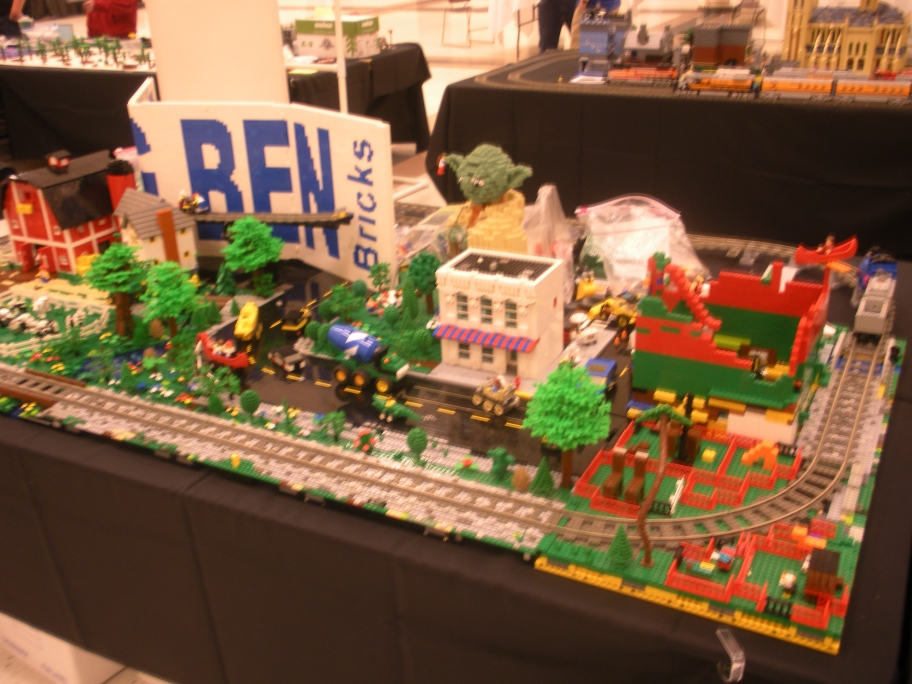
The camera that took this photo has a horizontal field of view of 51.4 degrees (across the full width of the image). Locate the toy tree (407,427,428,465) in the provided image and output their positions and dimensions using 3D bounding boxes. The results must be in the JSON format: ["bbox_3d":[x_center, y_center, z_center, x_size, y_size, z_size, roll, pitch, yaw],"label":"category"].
[{"bbox_3d":[-0.060,0.160,1.473,0.032,0.060,0.032,-2,24,1],"label":"toy tree"}]

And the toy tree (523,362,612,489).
[{"bbox_3d":[0.162,0.121,1.367,0.129,0.198,0.129,-2,24,1],"label":"toy tree"}]

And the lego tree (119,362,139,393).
[{"bbox_3d":[-0.600,0.064,1.737,0.033,0.063,0.033,10,27,26],"label":"lego tree"}]

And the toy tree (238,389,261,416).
[{"bbox_3d":[-0.352,0.106,1.619,0.030,0.061,0.030,-2,24,1],"label":"toy tree"}]

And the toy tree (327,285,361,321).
[{"bbox_3d":[-0.233,-0.082,2.005,0.062,0.074,0.058,10,27,26],"label":"toy tree"}]

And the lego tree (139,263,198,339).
[{"bbox_3d":[-0.595,-0.084,1.954,0.118,0.150,0.114,10,27,26],"label":"lego tree"}]

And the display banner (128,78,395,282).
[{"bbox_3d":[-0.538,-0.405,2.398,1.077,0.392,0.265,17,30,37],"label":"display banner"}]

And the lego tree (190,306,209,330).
[{"bbox_3d":[-0.541,-0.053,1.994,0.035,0.057,0.035,10,27,26],"label":"lego tree"}]

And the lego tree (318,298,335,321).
[{"bbox_3d":[-0.269,-0.059,1.989,0.031,0.061,0.031,-2,24,1],"label":"lego tree"}]

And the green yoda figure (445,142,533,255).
[{"bbox_3d":[0.073,-0.244,2.026,0.215,0.353,0.180,10,27,26],"label":"green yoda figure"}]

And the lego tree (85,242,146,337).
[{"bbox_3d":[-0.700,-0.106,1.958,0.120,0.203,0.120,10,27,26],"label":"lego tree"}]

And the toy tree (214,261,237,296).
[{"bbox_3d":[-0.533,-0.149,2.189,0.047,0.080,0.047,-2,24,1],"label":"toy tree"}]

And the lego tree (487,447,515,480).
[{"bbox_3d":[0.068,0.181,1.425,0.042,0.050,0.028,10,27,26],"label":"lego tree"}]

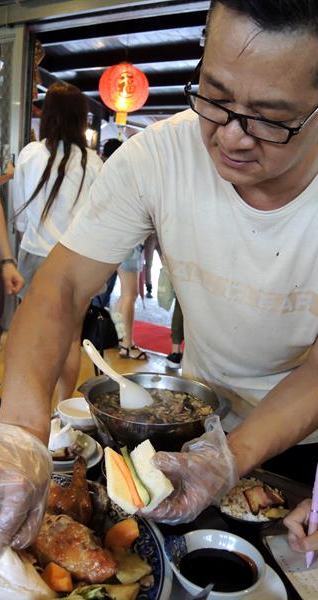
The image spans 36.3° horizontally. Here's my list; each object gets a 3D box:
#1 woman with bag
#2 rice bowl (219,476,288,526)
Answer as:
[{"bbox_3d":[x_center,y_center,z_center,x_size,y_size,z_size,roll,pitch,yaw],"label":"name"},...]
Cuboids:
[{"bbox_3d":[-0.465,-0.141,2.240,0.480,1.630,0.340,4,10,-7],"label":"woman with bag"},{"bbox_3d":[0.136,0.315,0.702,0.108,0.062,0.108,5,10,0],"label":"rice bowl"}]

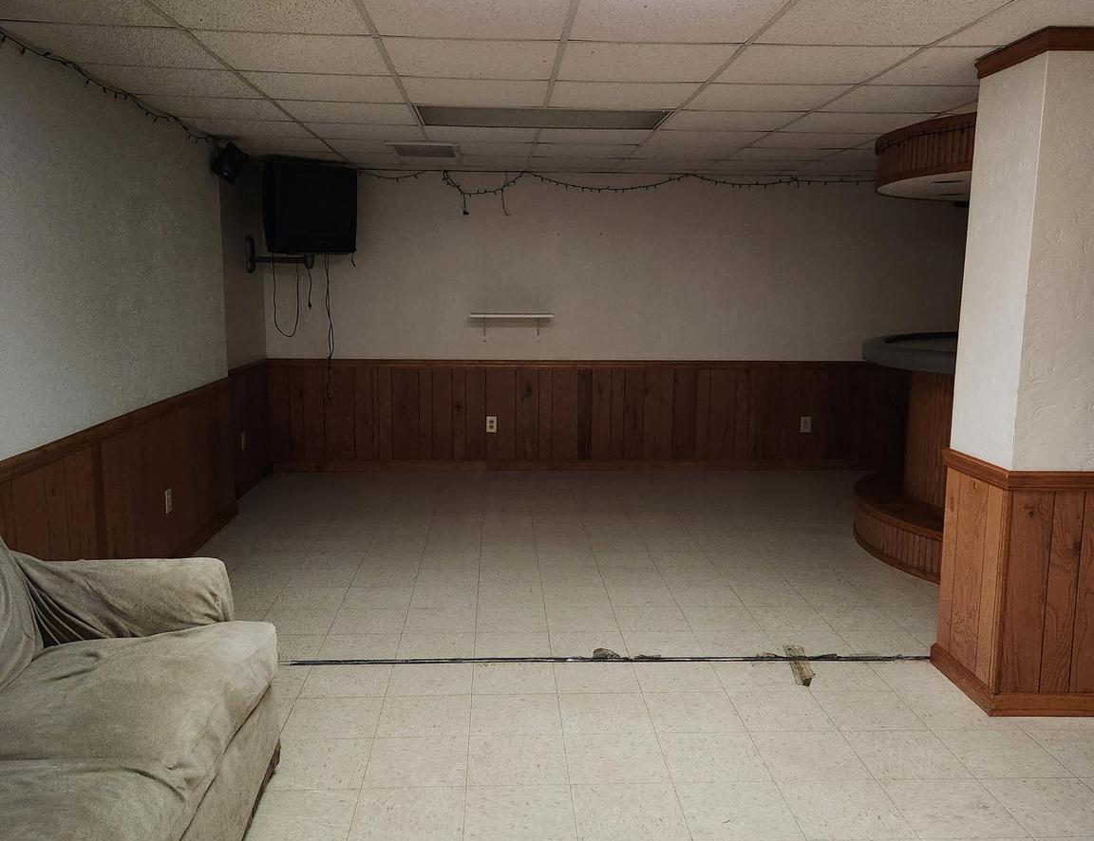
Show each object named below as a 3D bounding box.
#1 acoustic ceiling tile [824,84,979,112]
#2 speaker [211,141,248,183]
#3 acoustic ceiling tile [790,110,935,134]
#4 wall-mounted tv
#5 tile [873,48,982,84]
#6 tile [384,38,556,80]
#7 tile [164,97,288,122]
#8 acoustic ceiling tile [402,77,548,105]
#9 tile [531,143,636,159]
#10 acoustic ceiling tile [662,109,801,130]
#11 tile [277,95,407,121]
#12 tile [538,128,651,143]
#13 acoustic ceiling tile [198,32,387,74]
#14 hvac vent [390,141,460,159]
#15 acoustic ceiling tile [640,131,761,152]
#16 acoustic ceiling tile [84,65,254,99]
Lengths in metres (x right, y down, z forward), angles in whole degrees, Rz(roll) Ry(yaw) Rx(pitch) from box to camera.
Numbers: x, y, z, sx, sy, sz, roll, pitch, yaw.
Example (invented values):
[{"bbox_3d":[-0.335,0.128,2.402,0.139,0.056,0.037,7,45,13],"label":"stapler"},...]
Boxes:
[{"bbox_3d":[1.533,-1.380,4.162,0.595,0.020,0.595,0,9,-3],"label":"acoustic ceiling tile"},{"bbox_3d":[-1.742,-1.422,5.340,0.145,0.175,0.140,31,7,-37],"label":"speaker"},{"bbox_3d":[1.500,-1.474,4.771,0.600,0.025,0.600,0,8,-3],"label":"acoustic ceiling tile"},{"bbox_3d":[-1.518,-1.356,6.165,0.500,0.520,0.470,-3,17,-25],"label":"wall-mounted tv"},{"bbox_3d":[1.553,-1.290,3.543,0.600,0.025,0.600,0,8,-3],"label":"tile"},{"bbox_3d":[-0.264,-1.304,3.484,0.600,0.020,0.600,0,8,-3],"label":"tile"},{"bbox_3d":[-1.546,-1.479,4.588,0.600,0.025,0.600,0,8,-3],"label":"tile"},{"bbox_3d":[-0.293,-1.386,4.070,0.595,0.020,0.595,0,9,-3],"label":"acoustic ceiling tile"},{"bbox_3d":[0.227,-1.669,5.965,0.600,0.020,0.600,0,8,-3],"label":"tile"},{"bbox_3d":[0.894,-1.472,4.734,0.595,0.020,0.595,0,9,-3],"label":"acoustic ceiling tile"},{"bbox_3d":[-0.932,-1.478,4.641,0.595,0.020,0.595,0,9,-3],"label":"tile"},{"bbox_3d":[0.257,-1.577,5.354,0.600,0.020,0.600,0,8,-3],"label":"tile"},{"bbox_3d":[-0.872,-1.297,3.437,0.595,0.020,0.595,0,9,-3],"label":"acoustic ceiling tile"},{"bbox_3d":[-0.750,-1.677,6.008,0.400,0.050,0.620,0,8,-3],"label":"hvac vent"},{"bbox_3d":[0.871,-1.575,5.384,0.600,0.020,0.600,0,8,-3],"label":"acoustic ceiling tile"},{"bbox_3d":[-1.497,-1.399,4.029,0.569,0.020,0.600,0,8,-3],"label":"acoustic ceiling tile"}]

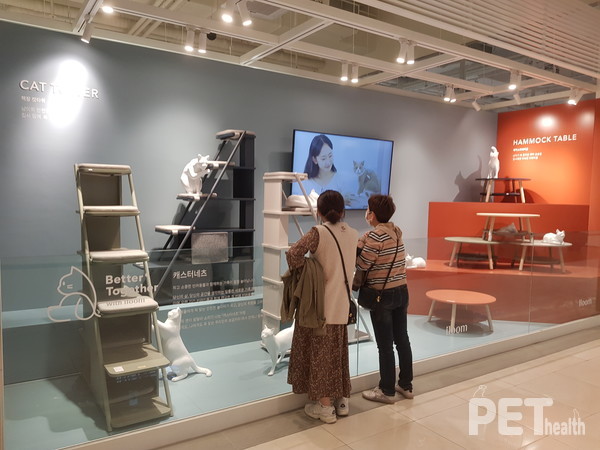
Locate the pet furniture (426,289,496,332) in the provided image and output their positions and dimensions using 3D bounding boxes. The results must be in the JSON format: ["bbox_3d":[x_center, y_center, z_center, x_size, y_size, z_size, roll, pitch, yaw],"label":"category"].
[{"bbox_3d":[1.847,0.991,5.189,0.760,0.355,0.760,2,4,0],"label":"pet furniture"}]

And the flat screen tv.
[{"bbox_3d":[0.508,-0.596,5.127,1.450,0.830,0.060,-1,8,-32],"label":"flat screen tv"}]

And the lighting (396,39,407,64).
[{"bbox_3d":[0.829,-1.417,3.681,0.080,0.200,0.095,-1,5,-32],"label":"lighting"}]

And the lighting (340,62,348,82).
[{"bbox_3d":[0.433,-1.484,4.386,0.075,0.190,0.085,-1,5,-32],"label":"lighting"}]

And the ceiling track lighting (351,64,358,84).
[{"bbox_3d":[0.538,-1.487,4.452,0.075,0.190,0.085,-1,5,-32],"label":"ceiling track lighting"}]

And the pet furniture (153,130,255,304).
[{"bbox_3d":[-0.926,-0.093,4.173,0.990,1.535,0.380,-1,5,-32],"label":"pet furniture"}]

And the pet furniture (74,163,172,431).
[{"bbox_3d":[-1.284,0.389,3.229,0.420,1.670,1.040,-2,5,-36],"label":"pet furniture"}]

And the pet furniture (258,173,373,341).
[{"bbox_3d":[0.188,0.328,4.204,1.030,1.560,0.380,-1,5,-32],"label":"pet furniture"}]

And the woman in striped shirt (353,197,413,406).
[{"bbox_3d":[0.658,0.570,3.503,0.500,1.600,0.400,-3,6,-44],"label":"woman in striped shirt"}]

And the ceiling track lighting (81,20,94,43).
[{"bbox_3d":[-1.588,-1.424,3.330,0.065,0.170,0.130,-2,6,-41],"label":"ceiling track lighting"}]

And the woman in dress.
[{"bbox_3d":[0.191,0.570,3.194,0.560,1.630,0.400,-2,6,-37],"label":"woman in dress"}]

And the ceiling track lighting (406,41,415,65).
[{"bbox_3d":[0.891,-1.382,3.626,0.065,0.175,0.080,1,4,-2],"label":"ceiling track lighting"}]

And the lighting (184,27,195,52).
[{"bbox_3d":[-0.834,-1.407,3.424,0.070,0.180,0.090,1,4,-2],"label":"lighting"}]

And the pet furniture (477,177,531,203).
[{"bbox_3d":[2.782,-0.465,6.177,0.700,0.340,0.700,2,4,8],"label":"pet furniture"}]

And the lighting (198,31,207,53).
[{"bbox_3d":[-0.782,-1.465,3.616,0.075,0.190,0.085,-1,5,-32],"label":"lighting"}]

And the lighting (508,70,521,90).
[{"bbox_3d":[2.150,-1.448,4.516,0.090,0.190,0.100,-1,5,-32],"label":"lighting"}]

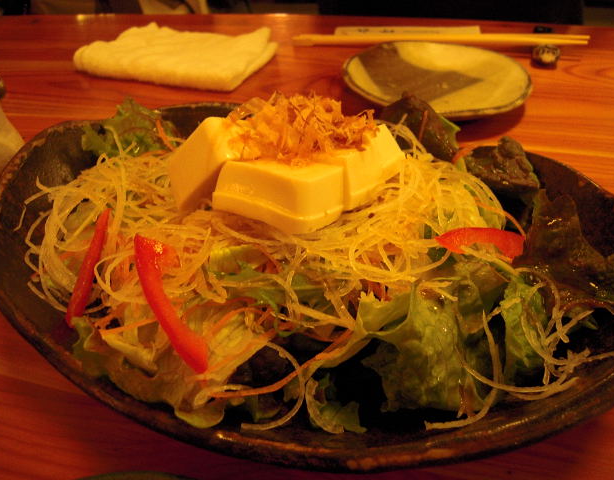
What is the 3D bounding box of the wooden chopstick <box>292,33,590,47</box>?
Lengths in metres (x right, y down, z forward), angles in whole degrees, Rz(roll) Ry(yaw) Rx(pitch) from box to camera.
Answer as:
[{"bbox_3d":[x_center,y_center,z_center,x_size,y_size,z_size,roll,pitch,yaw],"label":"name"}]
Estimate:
[{"bbox_3d":[0.106,-0.167,0.432,0.240,0.007,0.016,3,40,9],"label":"wooden chopstick"}]

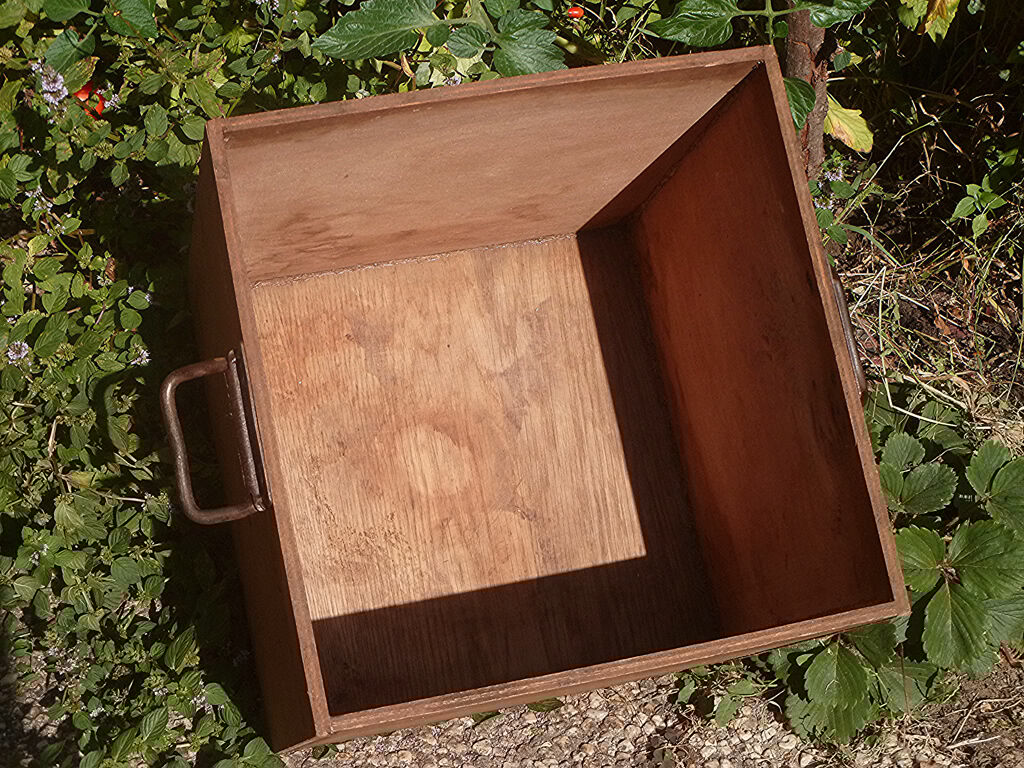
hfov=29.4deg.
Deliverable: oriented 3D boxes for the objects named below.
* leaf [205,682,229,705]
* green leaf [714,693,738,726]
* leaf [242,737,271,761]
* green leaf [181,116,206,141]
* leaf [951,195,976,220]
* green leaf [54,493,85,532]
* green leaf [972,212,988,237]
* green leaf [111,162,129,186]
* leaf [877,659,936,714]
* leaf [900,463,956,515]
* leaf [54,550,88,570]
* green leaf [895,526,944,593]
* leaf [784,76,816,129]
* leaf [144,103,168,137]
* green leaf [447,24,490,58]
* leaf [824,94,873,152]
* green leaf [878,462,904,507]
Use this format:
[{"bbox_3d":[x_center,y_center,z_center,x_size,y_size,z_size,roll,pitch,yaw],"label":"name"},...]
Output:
[{"bbox_3d":[-0.233,0.244,1.542,0.023,0.007,0.017,31,74,0],"label":"leaf"},{"bbox_3d":[0.184,0.279,1.675,0.018,0.009,0.031,20,70,3],"label":"green leaf"},{"bbox_3d":[-0.206,0.295,1.579,0.026,0.005,0.020,-43,86,-13],"label":"leaf"},{"bbox_3d":[-0.248,-0.199,1.526,0.022,0.005,0.019,45,81,-1],"label":"green leaf"},{"bbox_3d":[0.414,-0.162,1.788,0.033,0.005,0.017,-38,85,-3],"label":"leaf"},{"bbox_3d":[-0.347,0.102,1.532,0.020,0.008,0.030,-33,83,-15],"label":"green leaf"},{"bbox_3d":[0.425,-0.145,1.770,0.015,0.009,0.025,21,70,3],"label":"green leaf"},{"bbox_3d":[-0.321,-0.172,1.598,0.015,0.004,0.022,12,83,-7],"label":"green leaf"},{"bbox_3d":[0.340,0.260,1.684,0.050,0.014,0.043,35,74,1],"label":"leaf"},{"bbox_3d":[0.360,0.091,1.693,0.056,0.009,0.040,-29,82,-4],"label":"leaf"},{"bbox_3d":[-0.352,0.141,1.560,0.027,0.012,0.017,6,70,-2],"label":"leaf"},{"bbox_3d":[0.340,0.147,1.635,0.045,0.018,0.053,17,70,2],"label":"green leaf"},{"bbox_3d":[0.230,-0.229,1.586,0.034,0.012,0.047,-13,78,-12],"label":"leaf"},{"bbox_3d":[-0.287,-0.213,1.575,0.019,0.011,0.030,-7,71,-7],"label":"leaf"},{"bbox_3d":[-0.035,-0.275,1.568,0.035,0.009,0.026,12,75,-6],"label":"green leaf"},{"bbox_3d":[0.292,-0.226,1.697,0.035,0.010,0.064,-38,86,-3],"label":"leaf"},{"bbox_3d":[0.325,0.085,1.688,0.035,0.008,0.048,-28,82,-4],"label":"green leaf"}]

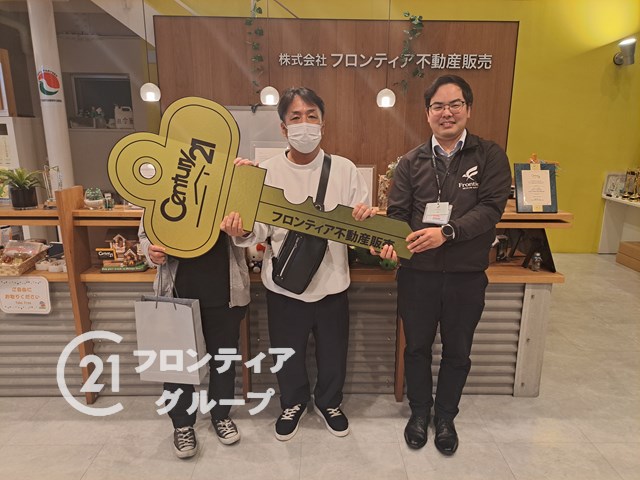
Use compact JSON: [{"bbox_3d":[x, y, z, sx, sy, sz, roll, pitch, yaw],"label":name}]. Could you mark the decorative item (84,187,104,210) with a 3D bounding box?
[{"bbox_3d":[-1.143,-0.217,2.256,0.088,0.106,0.086,0,14,-1],"label":"decorative item"}]

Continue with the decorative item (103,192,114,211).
[{"bbox_3d":[-1.058,-0.196,2.228,0.047,0.080,0.047,0,14,-1],"label":"decorative item"}]

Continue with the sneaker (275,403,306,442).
[{"bbox_3d":[-0.146,0.925,2.345,0.107,0.108,0.288,5,14,19],"label":"sneaker"}]

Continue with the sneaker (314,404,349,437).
[{"bbox_3d":[0.054,0.876,2.279,0.102,0.108,0.280,-7,16,-26],"label":"sneaker"}]

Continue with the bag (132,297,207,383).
[{"bbox_3d":[-0.603,0.407,1.802,0.248,0.333,0.085,2,15,9],"label":"bag"}]

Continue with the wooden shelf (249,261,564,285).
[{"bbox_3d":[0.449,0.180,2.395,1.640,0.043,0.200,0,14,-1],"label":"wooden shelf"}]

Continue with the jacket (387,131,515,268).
[{"bbox_3d":[0.584,-0.173,2.030,0.535,0.630,0.320,3,14,12],"label":"jacket"}]

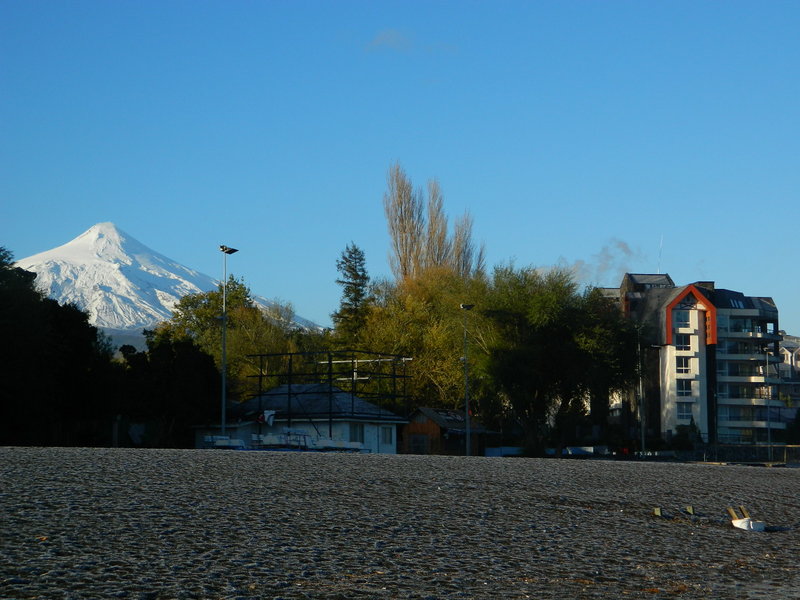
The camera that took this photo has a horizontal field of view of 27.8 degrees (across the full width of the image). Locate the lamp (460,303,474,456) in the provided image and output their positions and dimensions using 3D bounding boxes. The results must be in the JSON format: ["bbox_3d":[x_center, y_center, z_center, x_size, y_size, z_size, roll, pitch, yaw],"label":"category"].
[{"bbox_3d":[5.246,6.186,123.637,1.100,11.800,0.700,-3,-7,29],"label":"lamp"}]

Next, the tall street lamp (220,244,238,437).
[{"bbox_3d":[-10.164,2.692,95.137,1.100,11.800,0.700,-3,-7,29],"label":"tall street lamp"}]

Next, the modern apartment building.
[{"bbox_3d":[35.613,7.337,193.000,17.600,20.000,17.000,0,-6,0],"label":"modern apartment building"}]

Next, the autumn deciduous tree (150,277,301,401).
[{"bbox_3d":[-15.317,5.407,142.848,13.200,15.700,12.500,0,-6,0],"label":"autumn deciduous tree"}]

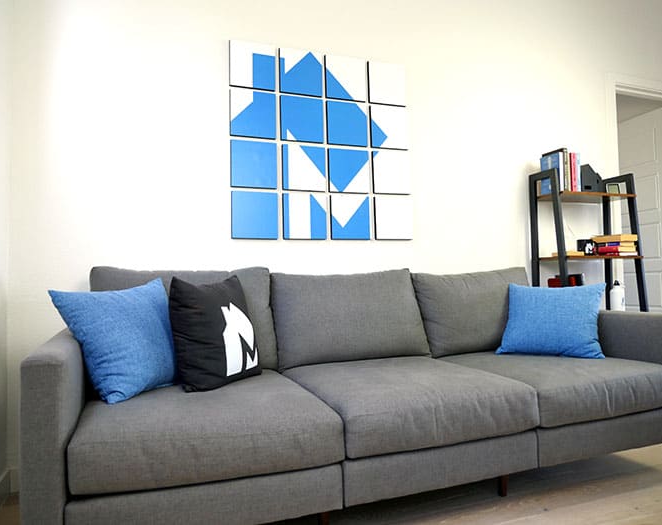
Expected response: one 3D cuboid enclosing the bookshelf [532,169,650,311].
[{"bbox_3d":[1.544,0.183,2.820,0.640,1.410,0.310,-1,-2,-20],"label":"bookshelf"}]

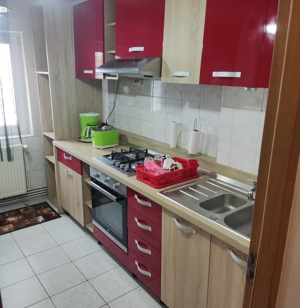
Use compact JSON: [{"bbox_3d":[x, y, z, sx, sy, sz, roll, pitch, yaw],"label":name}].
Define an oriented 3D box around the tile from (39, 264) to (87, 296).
[{"bbox_3d":[-0.714,1.000,2.332,0.302,0.012,0.304,-10,19,-37],"label":"tile"}]

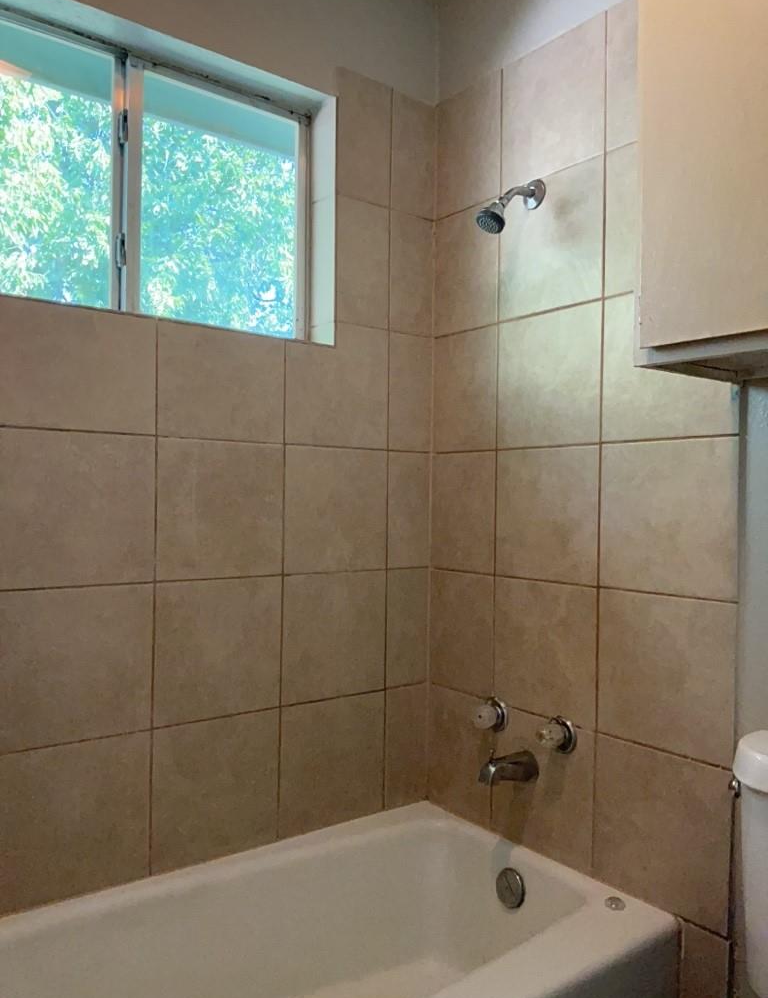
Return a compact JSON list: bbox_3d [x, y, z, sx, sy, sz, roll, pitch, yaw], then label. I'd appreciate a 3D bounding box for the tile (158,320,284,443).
[{"bbox_3d":[-0.352,-0.250,1.754,0.302,0.240,0.020,1,0,-38],"label":"tile"}]

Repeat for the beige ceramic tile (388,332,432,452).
[{"bbox_3d":[0.069,-0.280,2.113,0.144,0.305,0.012,1,0,-38],"label":"beige ceramic tile"}]

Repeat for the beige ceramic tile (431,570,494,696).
[{"bbox_3d":[0.200,0.335,2.026,0.020,0.301,0.236,1,0,-38],"label":"beige ceramic tile"}]

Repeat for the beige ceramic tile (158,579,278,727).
[{"bbox_3d":[-0.364,0.331,1.775,0.304,0.304,0.010,1,0,-37],"label":"beige ceramic tile"}]

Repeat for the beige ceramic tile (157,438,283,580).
[{"bbox_3d":[-0.362,0.024,1.786,0.305,0.305,0.012,1,0,-38],"label":"beige ceramic tile"}]

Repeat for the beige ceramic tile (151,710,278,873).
[{"bbox_3d":[-0.365,0.632,1.753,0.302,0.304,0.020,1,0,-38],"label":"beige ceramic tile"}]

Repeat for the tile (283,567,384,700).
[{"bbox_3d":[-0.120,0.330,1.939,0.300,0.301,0.020,1,0,-38],"label":"tile"}]

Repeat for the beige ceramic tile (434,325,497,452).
[{"bbox_3d":[0.208,-0.276,2.048,0.010,0.307,0.237,1,0,-38],"label":"beige ceramic tile"}]

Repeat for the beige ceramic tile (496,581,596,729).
[{"bbox_3d":[0.367,0.341,1.831,0.010,0.304,0.304,1,0,-38],"label":"beige ceramic tile"}]

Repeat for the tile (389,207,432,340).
[{"bbox_3d":[0.071,-0.581,2.078,0.144,0.305,0.020,1,0,-38],"label":"tile"}]

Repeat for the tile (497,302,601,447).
[{"bbox_3d":[0.373,-0.270,1.812,0.020,0.302,0.299,1,0,-38],"label":"tile"}]

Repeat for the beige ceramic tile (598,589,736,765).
[{"bbox_3d":[0.557,0.347,1.597,0.012,0.305,0.304,1,0,-38],"label":"beige ceramic tile"}]

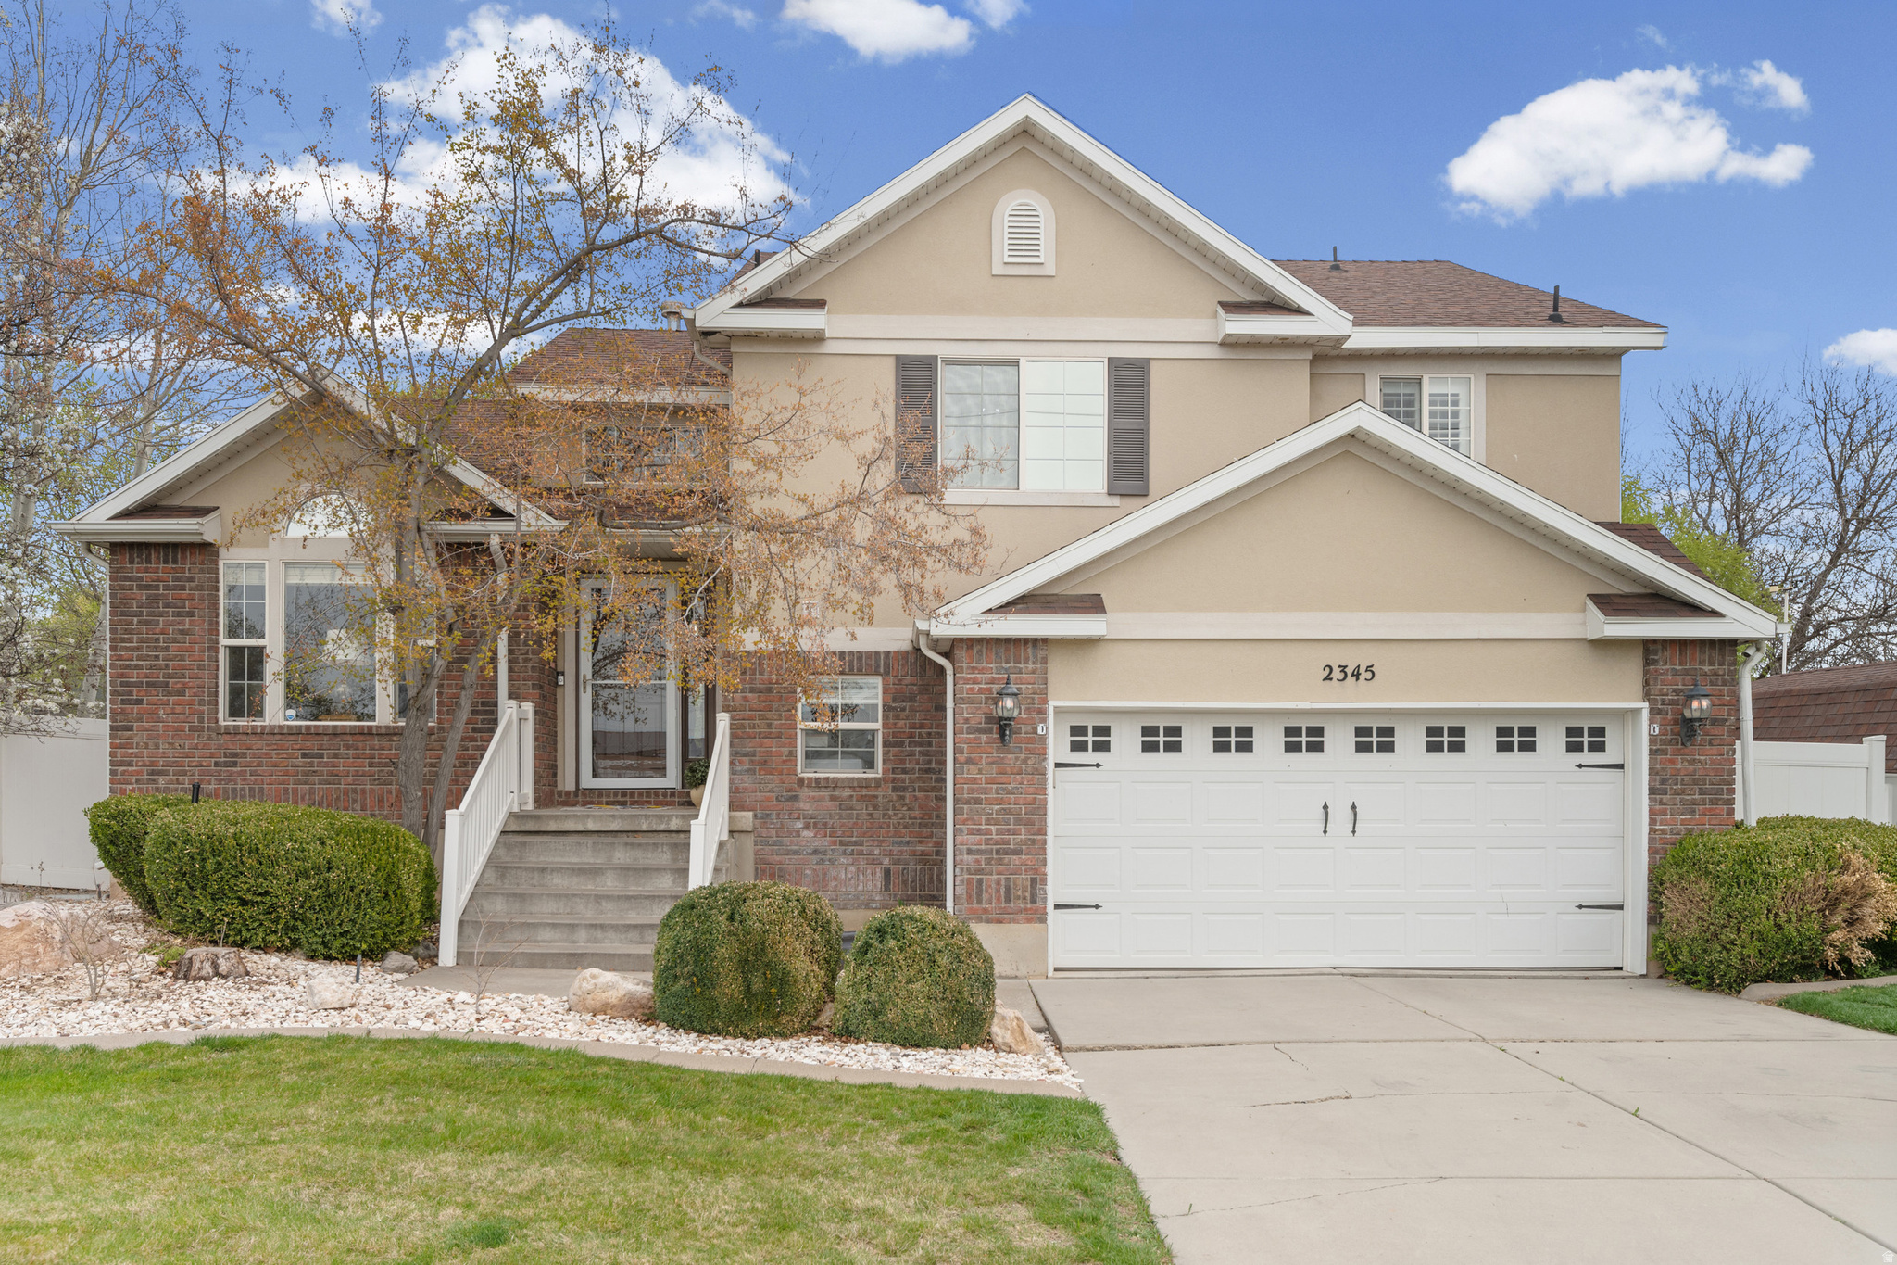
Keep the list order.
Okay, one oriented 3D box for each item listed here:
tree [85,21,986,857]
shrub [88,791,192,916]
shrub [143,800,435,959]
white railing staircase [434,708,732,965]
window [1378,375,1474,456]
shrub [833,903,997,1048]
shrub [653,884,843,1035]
[{"bbox_3d":[-3.380,-1.213,11.100,7.300,7.400,5.600,0,-2,-2],"label":"tree"},{"bbox_3d":[-6.874,1.877,11.800,1.000,1.000,1.000,0,-2,-2],"label":"shrub"},{"bbox_3d":[-5.349,1.958,11.100,2.200,1.100,1.200,0,-2,3],"label":"shrub"},{"bbox_3d":[-2.929,1.611,11.450,2.040,2.070,2.050,0,-2,-2],"label":"white railing staircase"},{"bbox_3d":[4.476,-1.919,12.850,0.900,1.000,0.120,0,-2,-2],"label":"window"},{"bbox_3d":[-0.207,2.097,8.500,0.990,0.820,0.970,0,-2,-2],"label":"shrub"},{"bbox_3d":[-1.297,2.059,8.850,1.180,0.900,1.150,0,-2,-2],"label":"shrub"}]

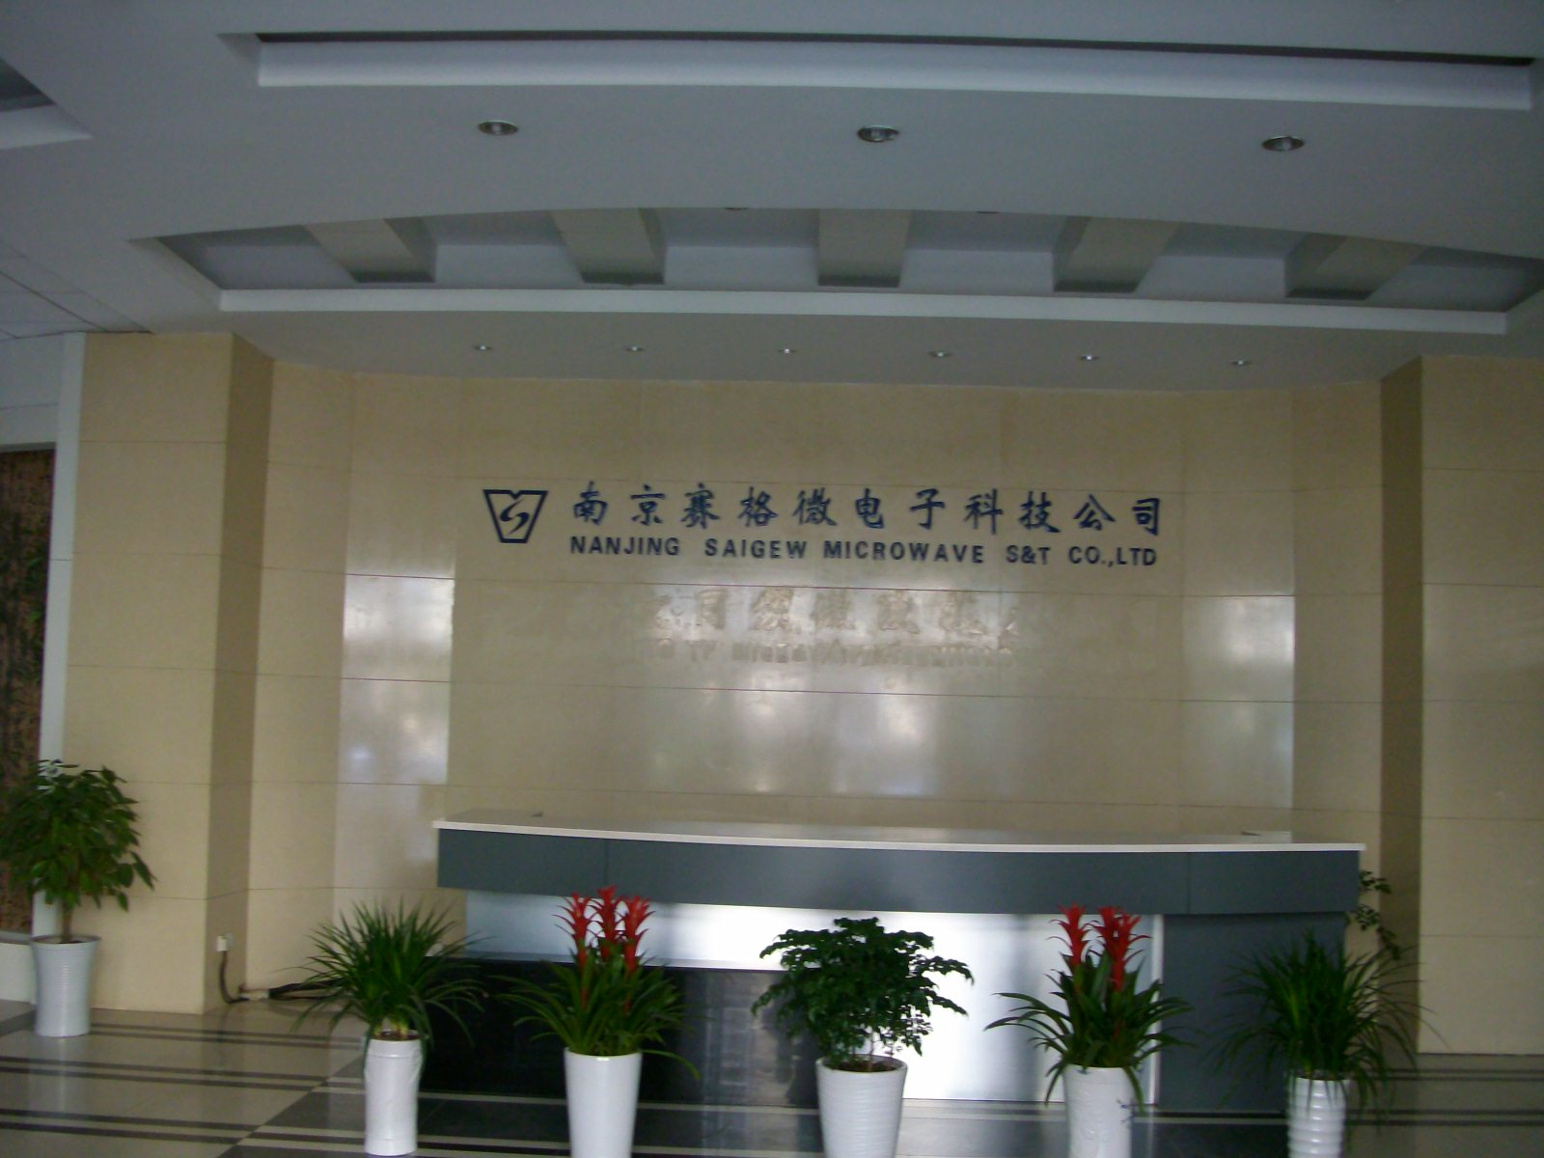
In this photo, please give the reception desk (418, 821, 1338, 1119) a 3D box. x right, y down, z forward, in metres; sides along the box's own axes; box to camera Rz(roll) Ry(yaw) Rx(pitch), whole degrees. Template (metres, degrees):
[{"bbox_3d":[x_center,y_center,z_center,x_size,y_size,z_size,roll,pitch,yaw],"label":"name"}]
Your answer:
[{"bbox_3d":[0.526,1.666,6.598,4.000,1.140,1.220,1,-5,1],"label":"reception desk"}]

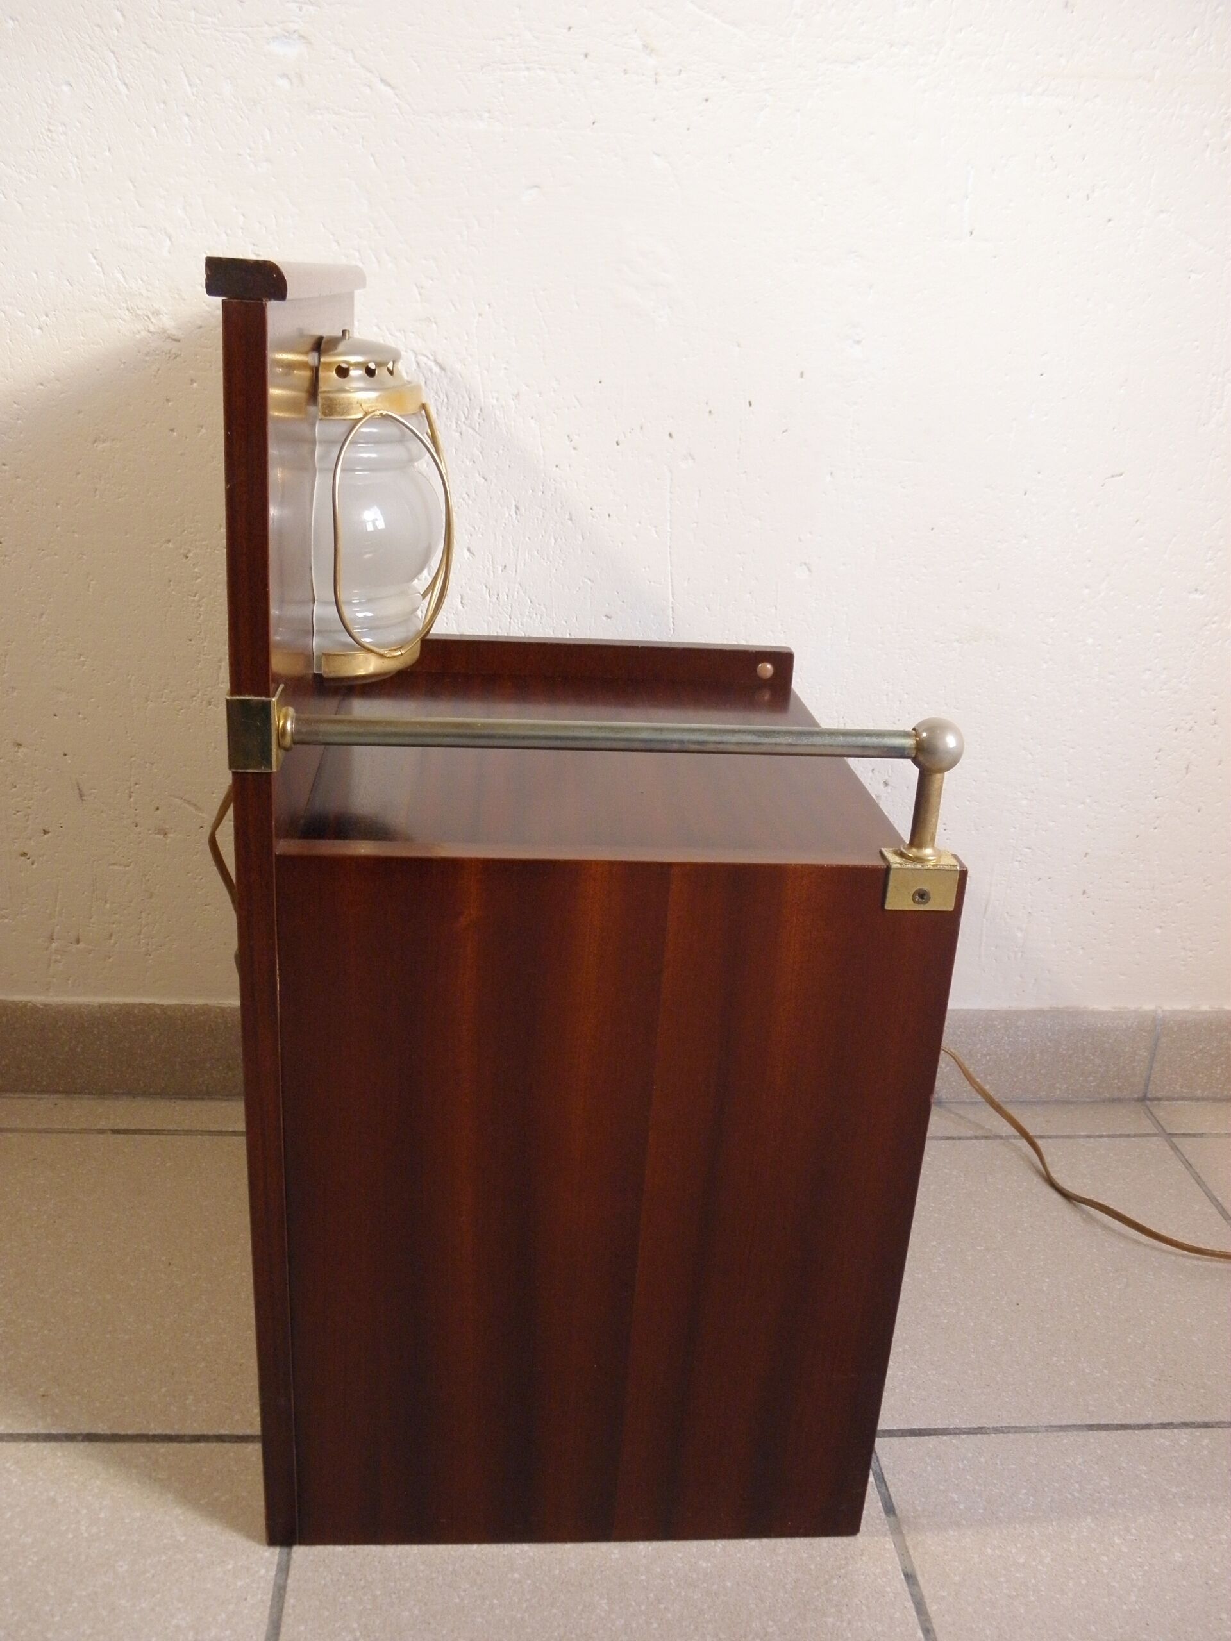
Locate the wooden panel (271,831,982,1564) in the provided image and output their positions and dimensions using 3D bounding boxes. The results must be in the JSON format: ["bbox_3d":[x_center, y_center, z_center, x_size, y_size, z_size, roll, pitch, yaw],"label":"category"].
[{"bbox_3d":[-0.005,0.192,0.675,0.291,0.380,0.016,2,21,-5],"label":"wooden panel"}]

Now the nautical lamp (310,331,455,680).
[{"bbox_3d":[-0.113,-0.157,0.709,0.064,0.165,0.109,2,21,-5],"label":"nautical lamp"}]

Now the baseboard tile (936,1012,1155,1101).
[{"bbox_3d":[0.285,0.190,1.146,0.304,0.084,0.012,2,21,-5],"label":"baseboard tile"}]

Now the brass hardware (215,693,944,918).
[{"bbox_3d":[-0.003,-0.008,0.600,0.309,0.086,0.025,2,21,-5],"label":"brass hardware"}]

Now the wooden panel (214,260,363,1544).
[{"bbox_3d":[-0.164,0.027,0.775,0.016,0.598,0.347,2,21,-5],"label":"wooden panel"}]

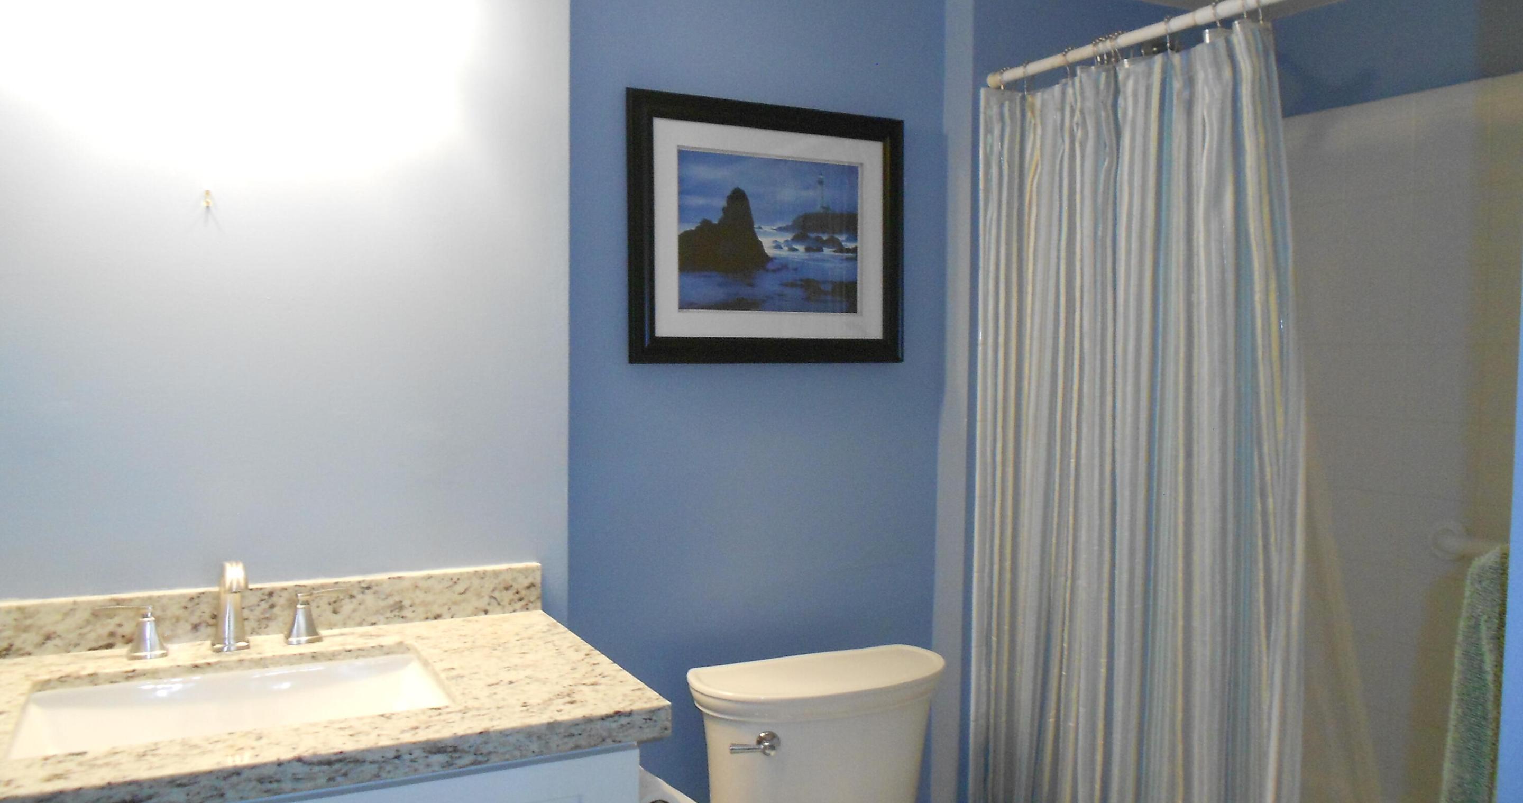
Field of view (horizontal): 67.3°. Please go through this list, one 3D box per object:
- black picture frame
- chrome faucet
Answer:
[{"bbox_3d":[0.022,-0.314,2.159,0.570,0.484,0.030,-1,3,-27],"label":"black picture frame"},{"bbox_3d":[-0.729,0.287,1.578,0.048,0.133,0.155,-1,3,-27],"label":"chrome faucet"}]

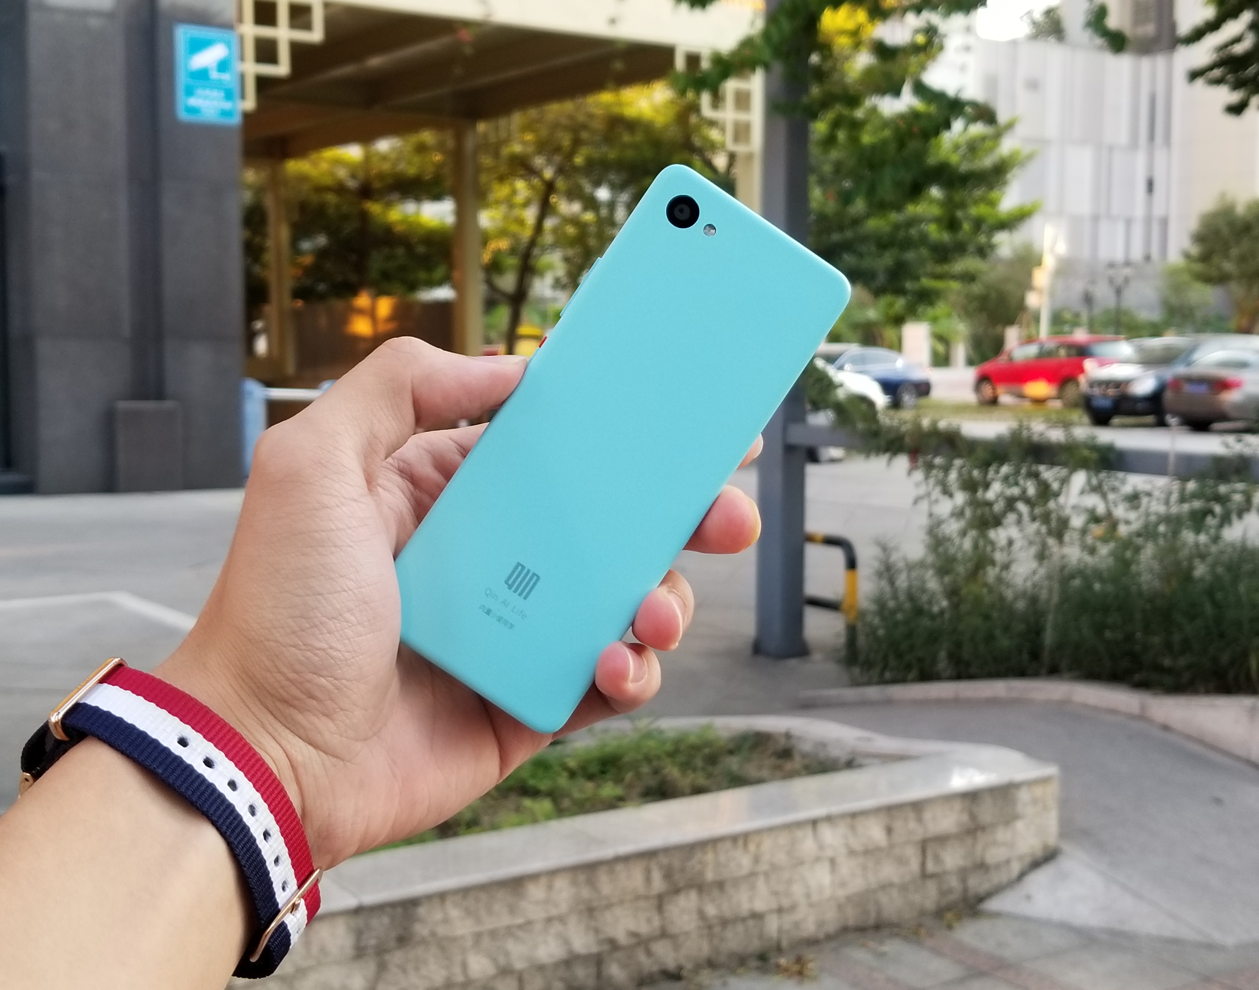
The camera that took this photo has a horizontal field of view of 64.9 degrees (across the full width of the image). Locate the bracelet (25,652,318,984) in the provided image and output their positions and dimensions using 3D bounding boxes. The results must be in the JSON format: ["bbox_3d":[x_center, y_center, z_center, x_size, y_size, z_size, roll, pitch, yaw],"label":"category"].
[{"bbox_3d":[-0.100,0.070,0.222,0.026,0.070,0.055,-42,0,-37],"label":"bracelet"}]

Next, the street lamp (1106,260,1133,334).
[{"bbox_3d":[18.775,-6.897,38.000,1.050,4.150,0.500,0,5,0],"label":"street lamp"}]

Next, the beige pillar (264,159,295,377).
[{"bbox_3d":[-4.795,-2.992,13.600,0.270,3.300,0.270,3,6,34],"label":"beige pillar"}]

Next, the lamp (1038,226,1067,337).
[{"bbox_3d":[13.236,-5.852,31.000,0.850,5.200,0.450,0,5,0],"label":"lamp"}]

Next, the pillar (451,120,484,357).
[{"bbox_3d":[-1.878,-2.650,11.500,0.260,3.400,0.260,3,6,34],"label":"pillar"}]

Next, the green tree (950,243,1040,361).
[{"bbox_3d":[13.643,-7.101,37.000,3.600,4.700,3.500,0,5,0],"label":"green tree"}]

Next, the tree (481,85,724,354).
[{"bbox_3d":[-0.469,-4.253,17.000,4.700,6.300,4.500,0,5,0],"label":"tree"}]

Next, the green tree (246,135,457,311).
[{"bbox_3d":[-5.425,-4.338,19.000,4.700,5.700,4.500,0,5,0],"label":"green tree"}]

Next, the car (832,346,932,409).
[{"bbox_3d":[5.200,-2.832,24.200,4.500,1.460,1.800,-2,5,-20],"label":"car"}]

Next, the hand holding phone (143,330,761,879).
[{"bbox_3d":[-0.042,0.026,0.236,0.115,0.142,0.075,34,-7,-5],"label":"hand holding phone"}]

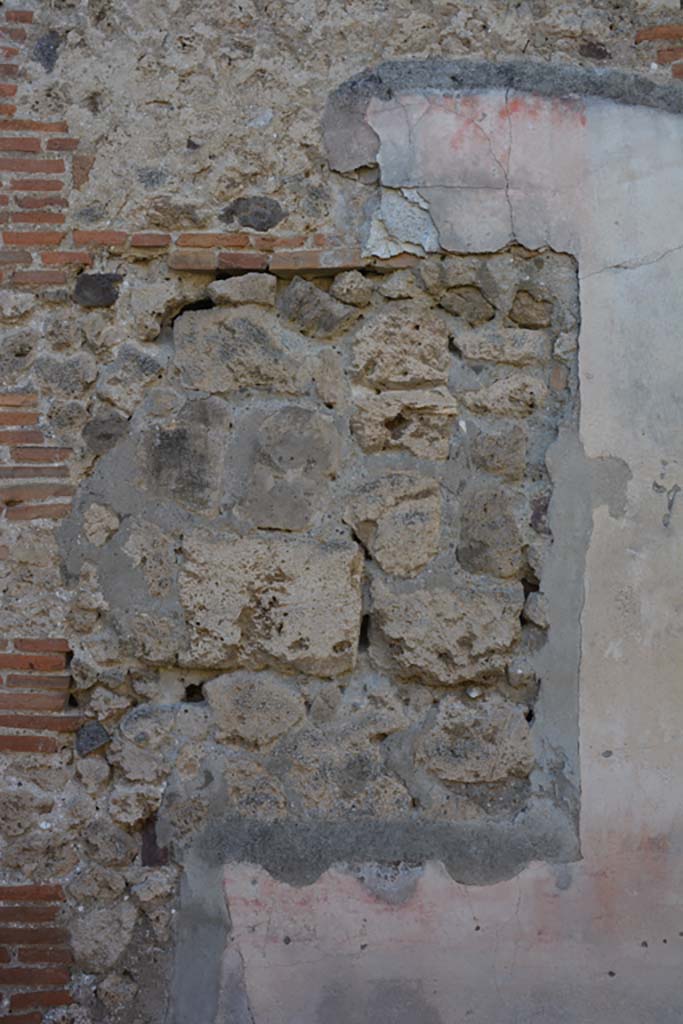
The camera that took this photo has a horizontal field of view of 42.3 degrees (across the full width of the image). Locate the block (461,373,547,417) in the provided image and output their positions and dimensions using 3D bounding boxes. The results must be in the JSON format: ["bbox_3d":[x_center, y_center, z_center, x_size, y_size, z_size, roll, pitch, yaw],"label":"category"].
[{"bbox_3d":[0.424,-0.308,2.375,0.220,0.110,0.130,0,0,0],"label":"block"}]

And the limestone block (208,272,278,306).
[{"bbox_3d":[-0.283,-0.638,2.518,0.191,0.101,0.120,0,-2,0],"label":"limestone block"}]

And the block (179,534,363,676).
[{"bbox_3d":[-0.203,0.268,2.527,0.504,0.389,0.270,0,-2,0],"label":"block"}]

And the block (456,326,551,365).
[{"bbox_3d":[0.424,-0.436,2.375,0.241,0.094,0.130,0,0,0],"label":"block"}]

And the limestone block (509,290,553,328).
[{"bbox_3d":[0.533,-0.575,2.489,0.123,0.112,0.085,0,-2,0],"label":"limestone block"}]

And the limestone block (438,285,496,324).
[{"bbox_3d":[0.330,-0.548,2.380,0.143,0.100,0.100,0,0,0],"label":"limestone block"}]

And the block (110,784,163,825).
[{"bbox_3d":[-0.569,0.808,2.436,0.148,0.120,0.100,0,-2,0],"label":"block"}]

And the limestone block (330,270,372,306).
[{"bbox_3d":[0.029,-0.636,2.511,0.119,0.102,0.085,0,-2,0],"label":"limestone block"}]

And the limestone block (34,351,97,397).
[{"bbox_3d":[-0.714,-0.358,2.335,0.155,0.114,0.110,0,0,0],"label":"limestone block"}]

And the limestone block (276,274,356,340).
[{"bbox_3d":[-0.072,-0.587,2.532,0.226,0.175,0.130,0,-2,0],"label":"limestone block"}]

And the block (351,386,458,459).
[{"bbox_3d":[0.163,-0.231,2.365,0.274,0.181,0.170,0,0,0],"label":"block"}]

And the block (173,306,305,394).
[{"bbox_3d":[-0.267,-0.419,2.395,0.338,0.223,0.210,0,0,0],"label":"block"}]

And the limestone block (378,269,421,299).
[{"bbox_3d":[0.150,-0.599,2.360,0.111,0.068,0.080,0,0,0],"label":"limestone block"}]

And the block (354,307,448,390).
[{"bbox_3d":[0.155,-0.423,2.365,0.248,0.202,0.170,0,0,0],"label":"block"}]

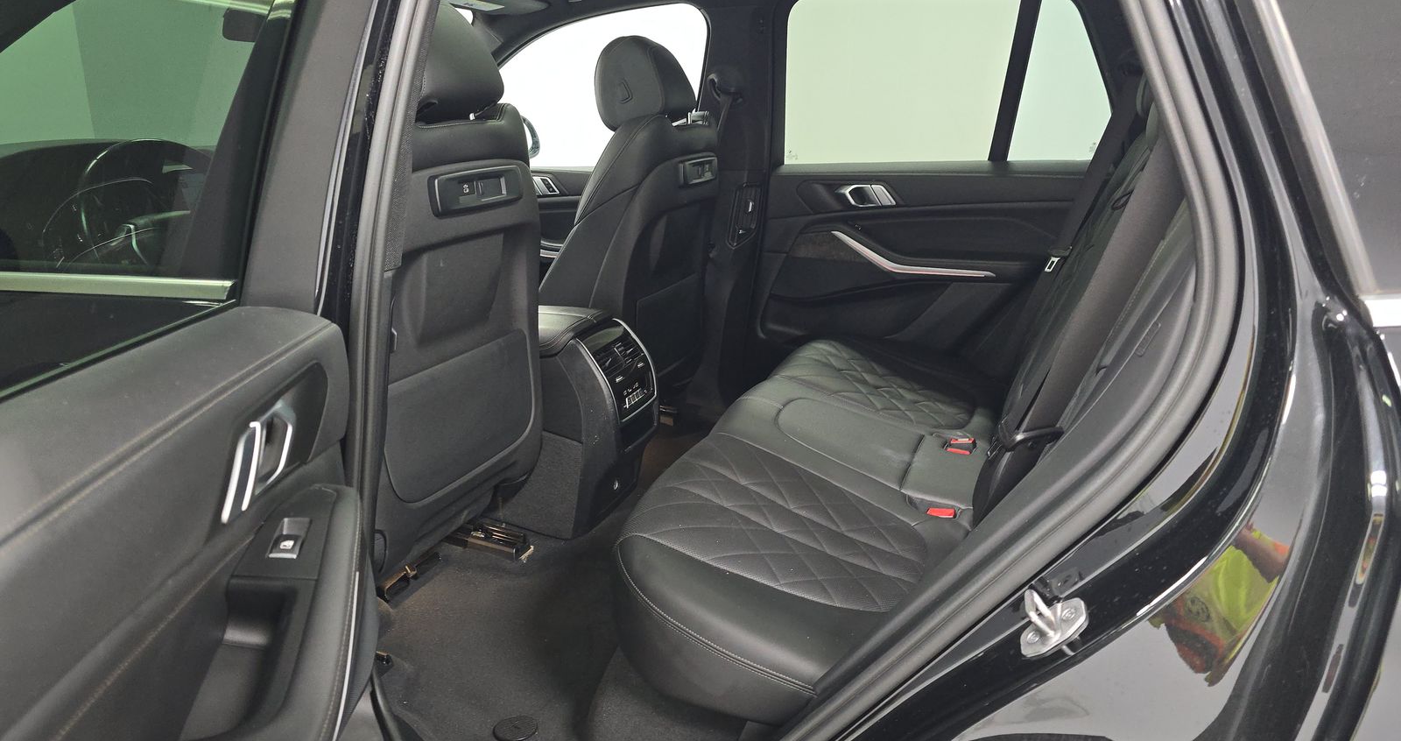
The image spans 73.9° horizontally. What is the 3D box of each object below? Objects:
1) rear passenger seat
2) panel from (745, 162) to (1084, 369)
[{"bbox_3d":[0.468,-0.117,1.572,0.815,0.800,1.420,4,15,17],"label":"rear passenger seat"},{"bbox_3d":[0.552,-0.263,2.319,0.870,0.510,0.140,4,15,17],"label":"panel"}]

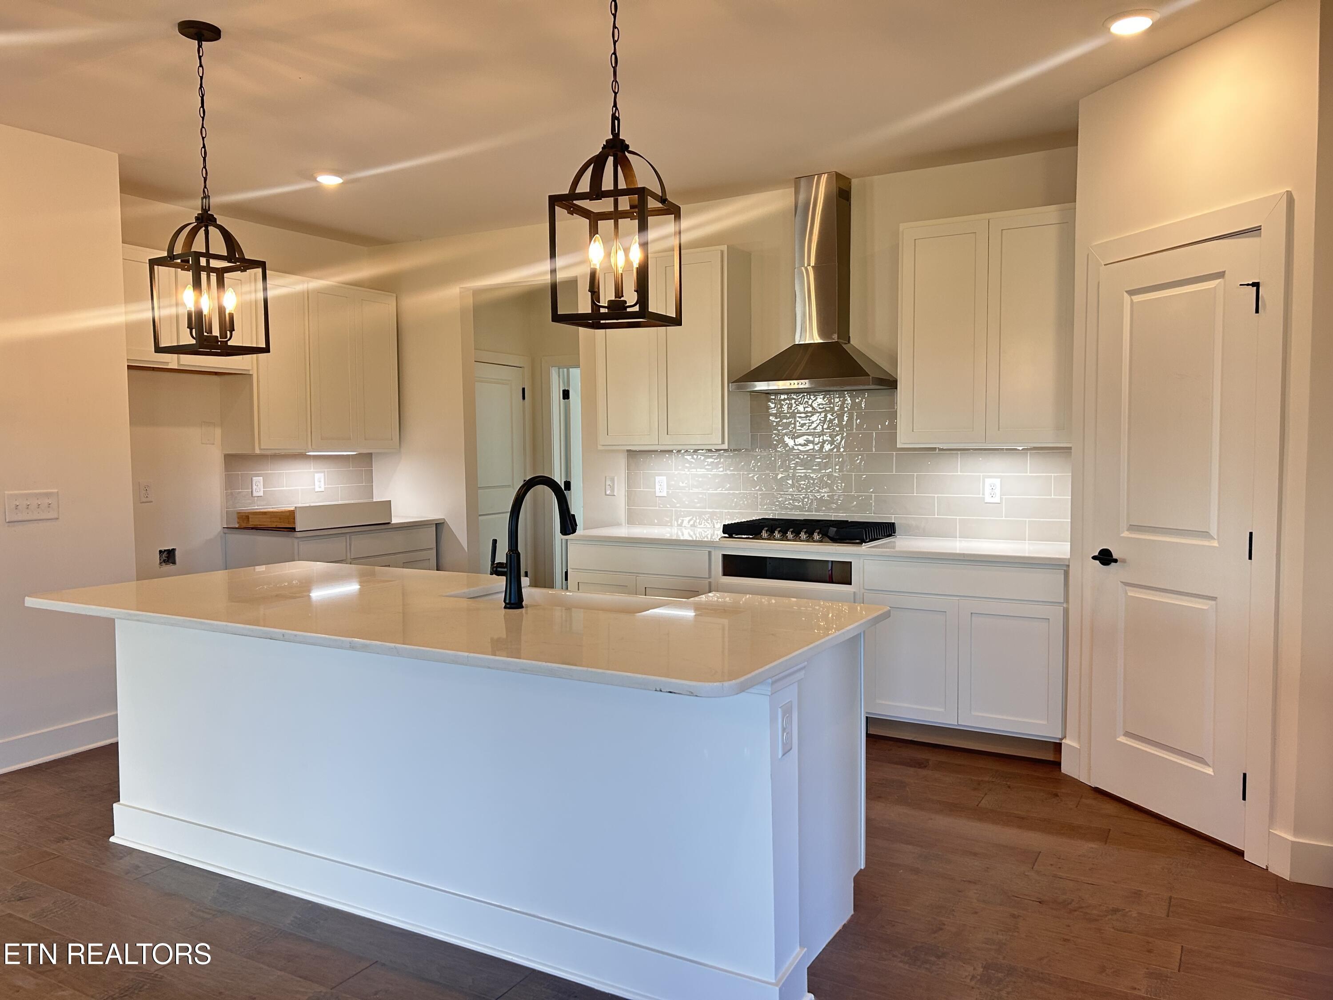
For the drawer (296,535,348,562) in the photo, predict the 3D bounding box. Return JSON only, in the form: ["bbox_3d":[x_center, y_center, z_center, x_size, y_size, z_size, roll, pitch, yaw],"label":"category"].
[{"bbox_3d":[-2.197,0.294,5.956,0.455,0.144,0.348,1,4,30],"label":"drawer"}]

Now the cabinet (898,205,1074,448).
[{"bbox_3d":[1.540,-0.784,4.746,0.817,1.071,0.318,1,4,30],"label":"cabinet"}]

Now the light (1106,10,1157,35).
[{"bbox_3d":[1.526,-1.565,3.290,0.190,0.030,0.190,1,4,30],"label":"light"}]

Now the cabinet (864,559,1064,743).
[{"bbox_3d":[1.431,0.617,4.689,0.900,0.739,0.650,1,4,30],"label":"cabinet"}]

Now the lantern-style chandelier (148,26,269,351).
[{"bbox_3d":[-1.522,-1.018,3.315,0.257,1.053,0.257,2,4,34],"label":"lantern-style chandelier"}]

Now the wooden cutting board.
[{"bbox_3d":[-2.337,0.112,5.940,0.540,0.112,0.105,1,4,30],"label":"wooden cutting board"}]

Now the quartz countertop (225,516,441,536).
[{"bbox_3d":[-2.073,0.162,6.353,0.648,0.031,1.226,1,4,29],"label":"quartz countertop"}]

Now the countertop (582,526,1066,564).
[{"bbox_3d":[0.715,0.216,5.072,2.550,0.032,0.670,1,4,30],"label":"countertop"}]

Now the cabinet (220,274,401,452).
[{"bbox_3d":[-2.226,-0.833,6.343,0.335,1.062,1.158,1,4,30],"label":"cabinet"}]

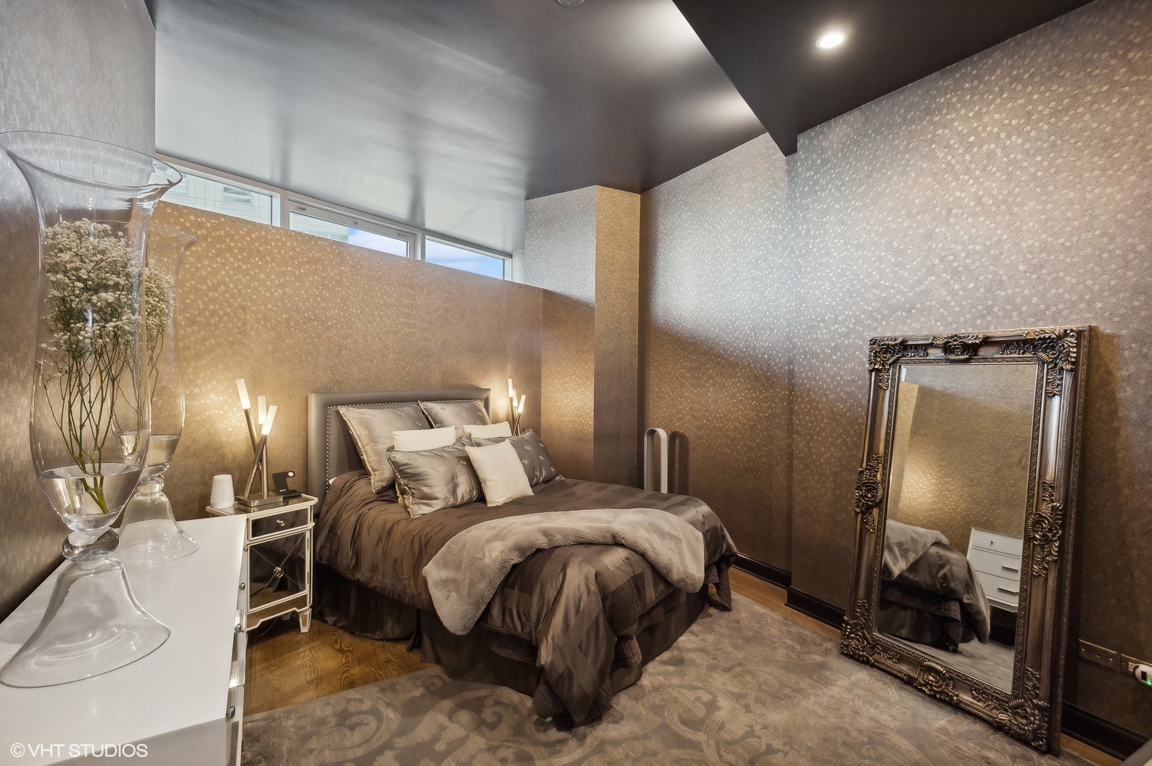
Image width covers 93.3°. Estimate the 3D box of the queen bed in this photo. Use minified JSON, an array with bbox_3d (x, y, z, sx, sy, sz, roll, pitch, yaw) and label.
[{"bbox_3d":[-0.324,0.754,3.453,2.190,1.348,1.751,1,1,33],"label":"queen bed"}]

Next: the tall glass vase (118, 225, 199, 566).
[{"bbox_3d":[-1.313,0.036,1.675,0.258,0.990,0.258,1,1,33],"label":"tall glass vase"}]

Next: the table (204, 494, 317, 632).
[{"bbox_3d":[-1.731,1.045,3.035,0.331,0.749,0.459,1,1,33],"label":"table"}]

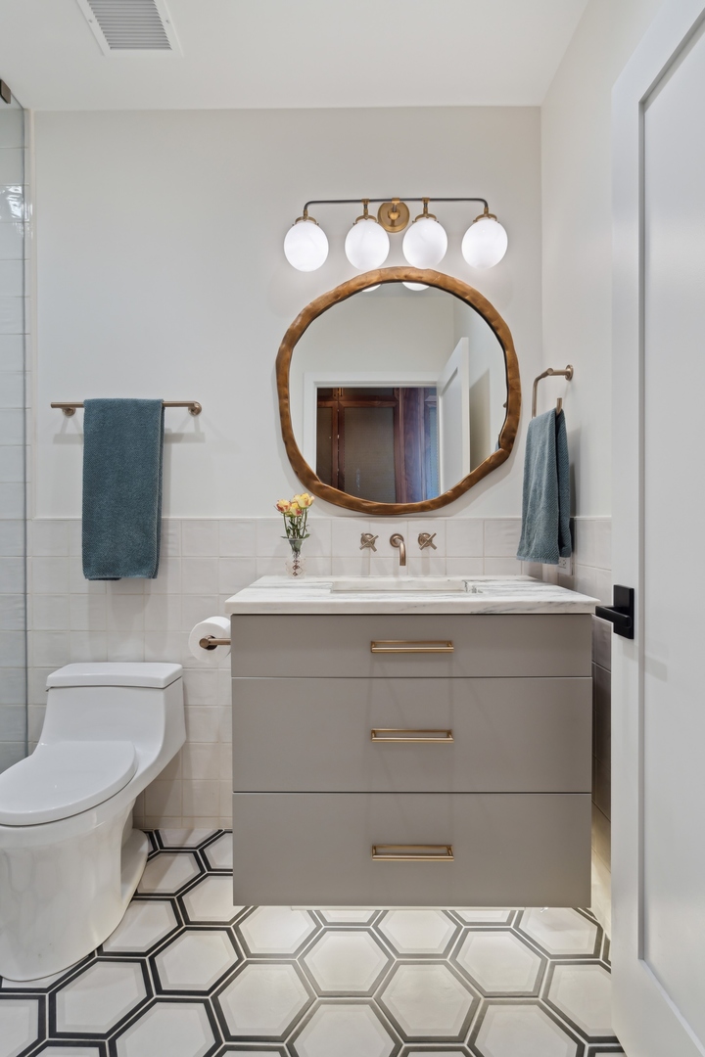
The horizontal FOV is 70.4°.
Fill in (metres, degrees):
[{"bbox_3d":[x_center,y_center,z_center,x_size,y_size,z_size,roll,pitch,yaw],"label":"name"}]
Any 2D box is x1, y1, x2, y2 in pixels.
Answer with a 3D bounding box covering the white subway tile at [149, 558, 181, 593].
[{"bbox_3d":[-0.653,0.162,1.725,0.128,0.128,0.010,0,1,0],"label":"white subway tile"}]

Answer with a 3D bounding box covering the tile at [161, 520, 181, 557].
[{"bbox_3d":[-0.645,0.033,1.702,0.126,0.125,0.010,0,1,1],"label":"tile"}]

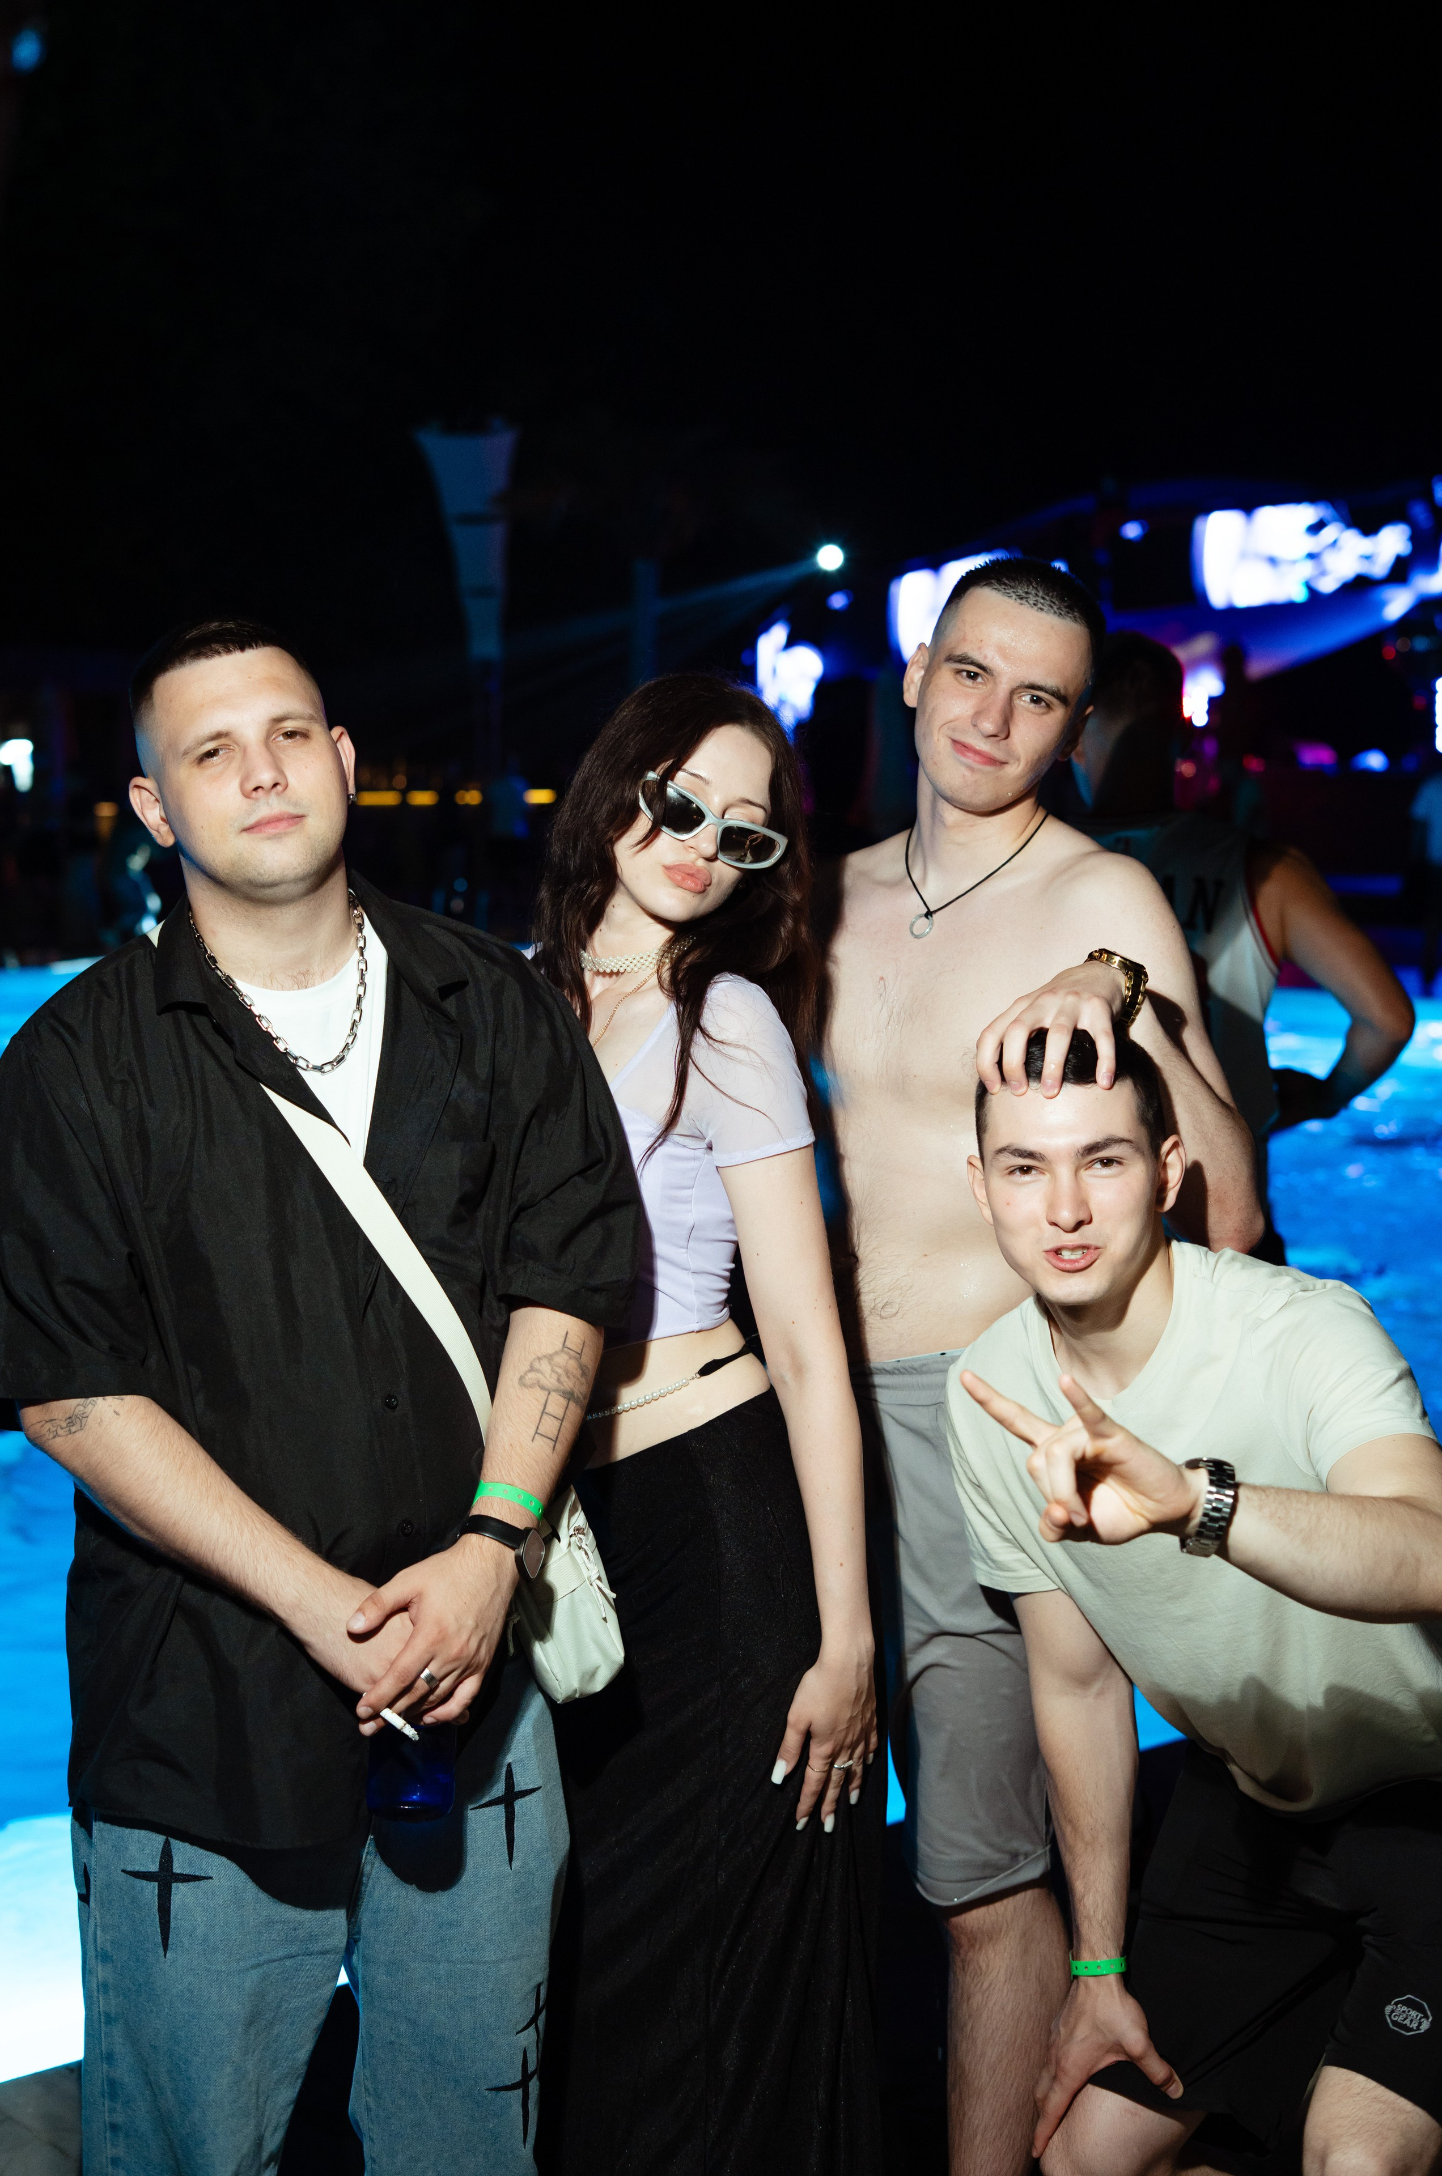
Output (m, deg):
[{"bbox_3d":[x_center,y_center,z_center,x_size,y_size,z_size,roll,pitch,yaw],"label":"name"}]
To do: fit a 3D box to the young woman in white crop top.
[{"bbox_3d":[-0.025,0.470,2.710,0.460,1.680,0.340,5,7,43],"label":"young woman in white crop top"}]

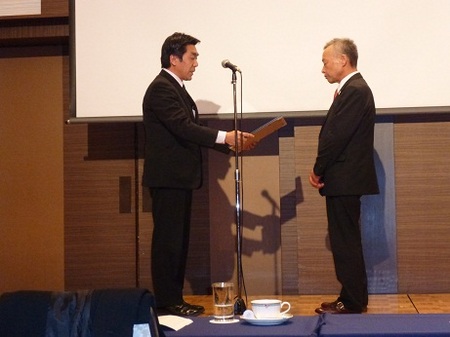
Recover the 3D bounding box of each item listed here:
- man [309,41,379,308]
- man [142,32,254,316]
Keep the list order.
[{"bbox_3d":[0.725,0.045,5.800,0.430,1.690,0.500,-1,-2,1],"label":"man"},{"bbox_3d":[-0.155,0.035,5.780,0.670,1.735,0.510,-1,-2,11],"label":"man"}]

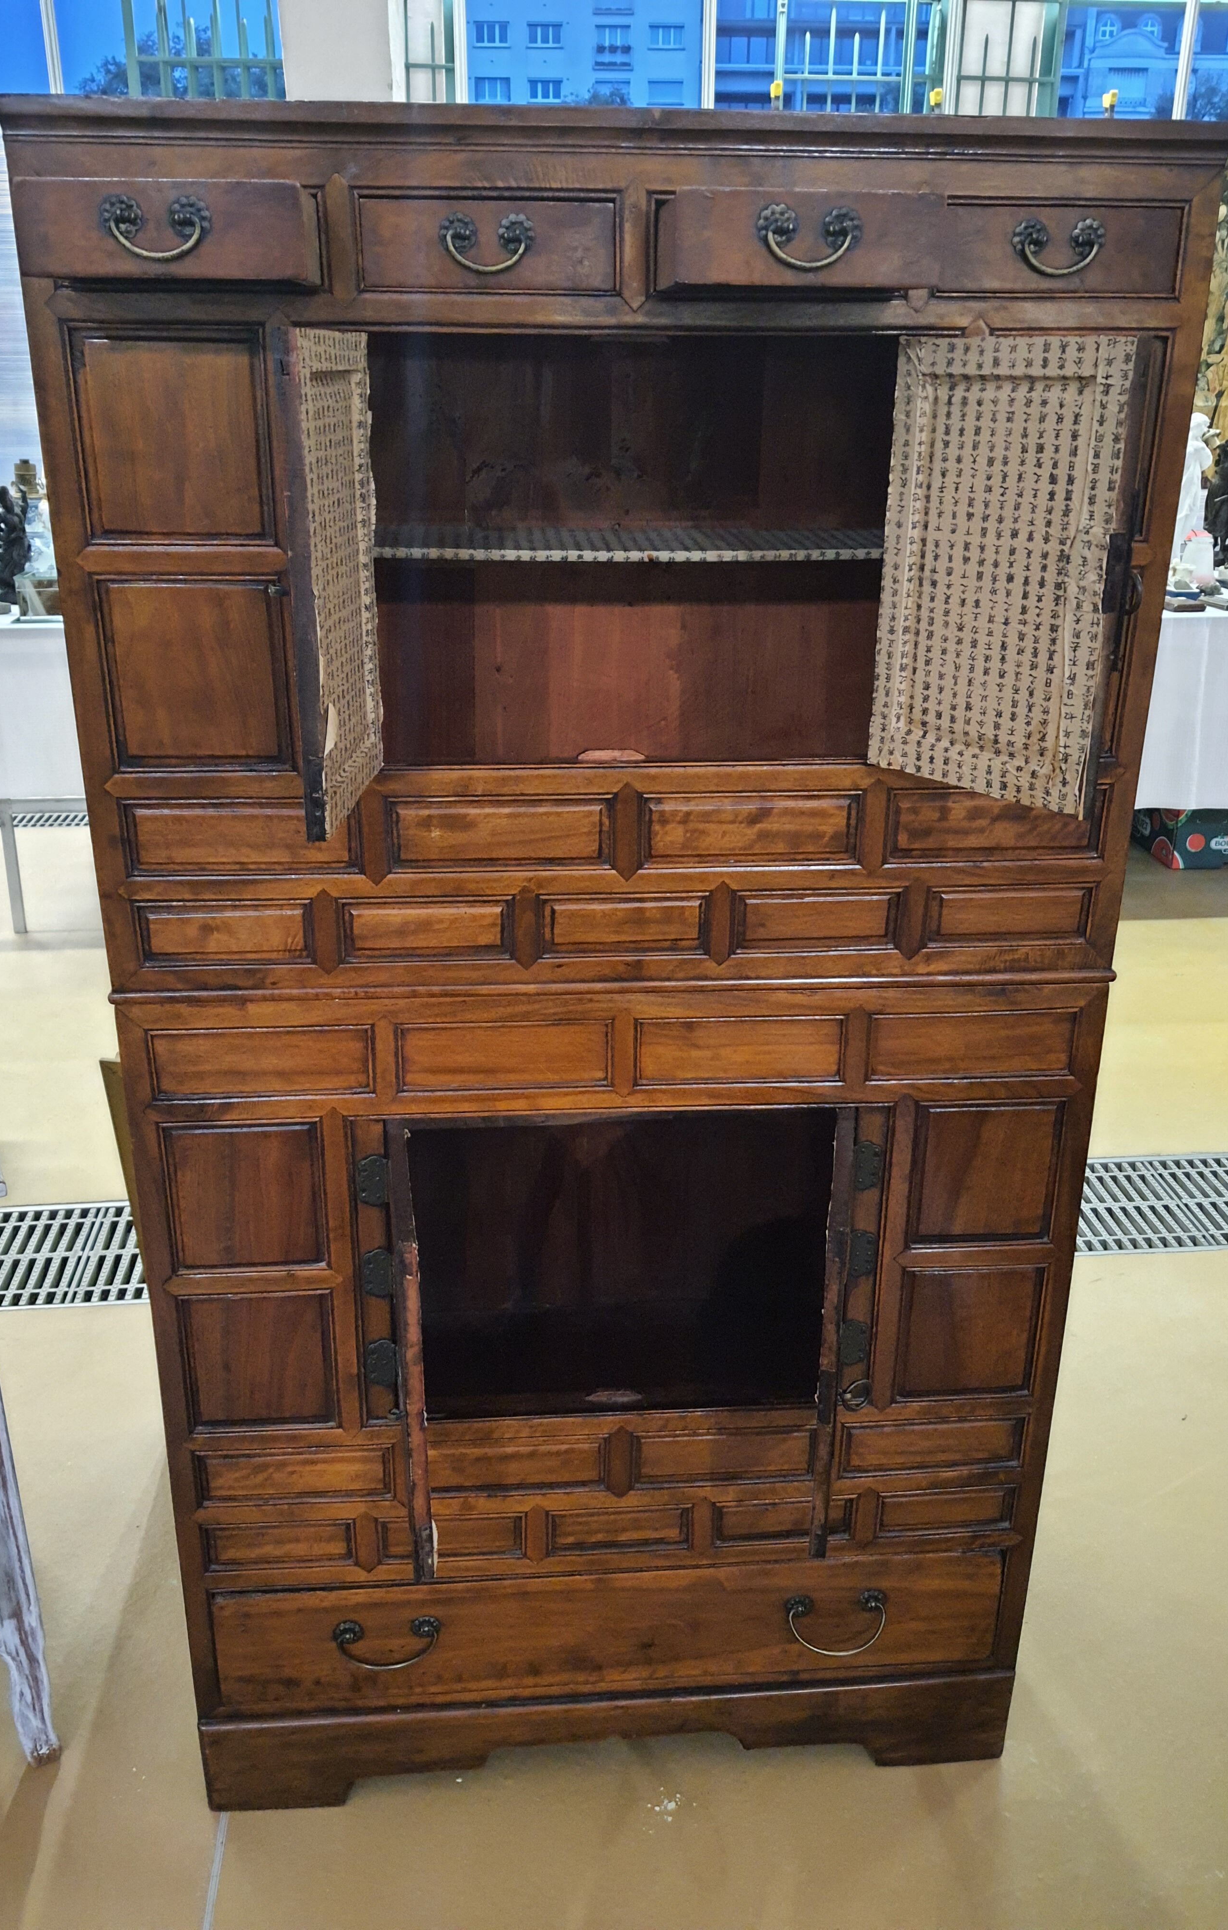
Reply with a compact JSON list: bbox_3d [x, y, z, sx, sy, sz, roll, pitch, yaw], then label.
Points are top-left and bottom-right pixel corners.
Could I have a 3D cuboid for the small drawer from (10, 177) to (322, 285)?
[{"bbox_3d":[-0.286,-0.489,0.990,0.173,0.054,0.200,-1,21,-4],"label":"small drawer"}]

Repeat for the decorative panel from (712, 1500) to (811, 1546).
[{"bbox_3d":[0.171,0.551,1.454,0.143,0.053,0.020,-1,21,-4],"label":"decorative panel"}]

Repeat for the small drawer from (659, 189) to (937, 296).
[{"bbox_3d":[0.117,-0.524,1.082,0.180,0.056,0.293,-1,21,-4],"label":"small drawer"}]

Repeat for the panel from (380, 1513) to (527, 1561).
[{"bbox_3d":[-0.150,0.534,1.359,0.132,0.044,0.021,-1,20,-4],"label":"panel"}]

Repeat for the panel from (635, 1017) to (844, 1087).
[{"bbox_3d":[0.109,0.072,1.269,0.183,0.061,0.020,-1,21,-4],"label":"panel"}]

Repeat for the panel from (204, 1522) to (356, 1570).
[{"bbox_3d":[-0.312,0.544,1.358,0.136,0.028,0.020,-1,21,-4],"label":"panel"}]

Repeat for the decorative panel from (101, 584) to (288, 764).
[{"bbox_3d":[-0.320,-0.226,1.120,0.132,0.141,0.020,-1,21,-4],"label":"decorative panel"}]

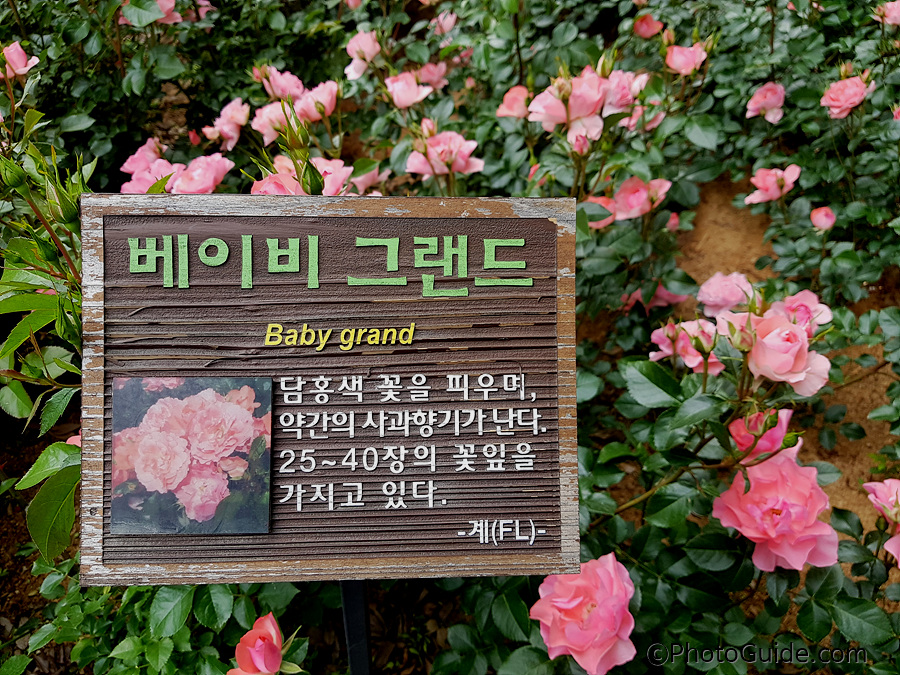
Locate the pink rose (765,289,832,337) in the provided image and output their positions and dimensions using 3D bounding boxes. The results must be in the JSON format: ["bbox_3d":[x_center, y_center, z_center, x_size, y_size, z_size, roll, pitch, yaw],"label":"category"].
[{"bbox_3d":[0.351,-0.024,0.680,0.063,0.050,0.052,5,71,7],"label":"pink rose"}]

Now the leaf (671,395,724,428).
[{"bbox_3d":[0.205,0.062,0.560,0.048,0.010,0.029,-32,49,2],"label":"leaf"}]

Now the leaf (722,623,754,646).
[{"bbox_3d":[0.318,0.326,0.740,0.032,0.010,0.024,-7,50,7],"label":"leaf"}]

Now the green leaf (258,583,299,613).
[{"bbox_3d":[-0.135,0.203,0.530,0.031,0.012,0.027,-10,57,-16],"label":"green leaf"}]

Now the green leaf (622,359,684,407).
[{"bbox_3d":[0.149,0.035,0.500,0.052,0.012,0.035,38,74,24],"label":"green leaf"}]

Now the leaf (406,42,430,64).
[{"bbox_3d":[-0.050,-0.453,1.080,0.044,0.010,0.038,43,77,9],"label":"leaf"}]

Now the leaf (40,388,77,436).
[{"bbox_3d":[-0.248,0.048,0.430,0.042,0.012,0.020,-48,50,8],"label":"leaf"}]

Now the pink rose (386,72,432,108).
[{"bbox_3d":[-0.058,-0.351,0.960,0.065,0.046,0.060,2,37,0],"label":"pink rose"}]

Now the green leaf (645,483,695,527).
[{"bbox_3d":[0.166,0.125,0.510,0.043,0.012,0.032,-28,58,-8],"label":"green leaf"}]

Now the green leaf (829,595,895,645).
[{"bbox_3d":[0.323,0.222,0.530,0.044,0.012,0.036,27,66,32],"label":"green leaf"}]

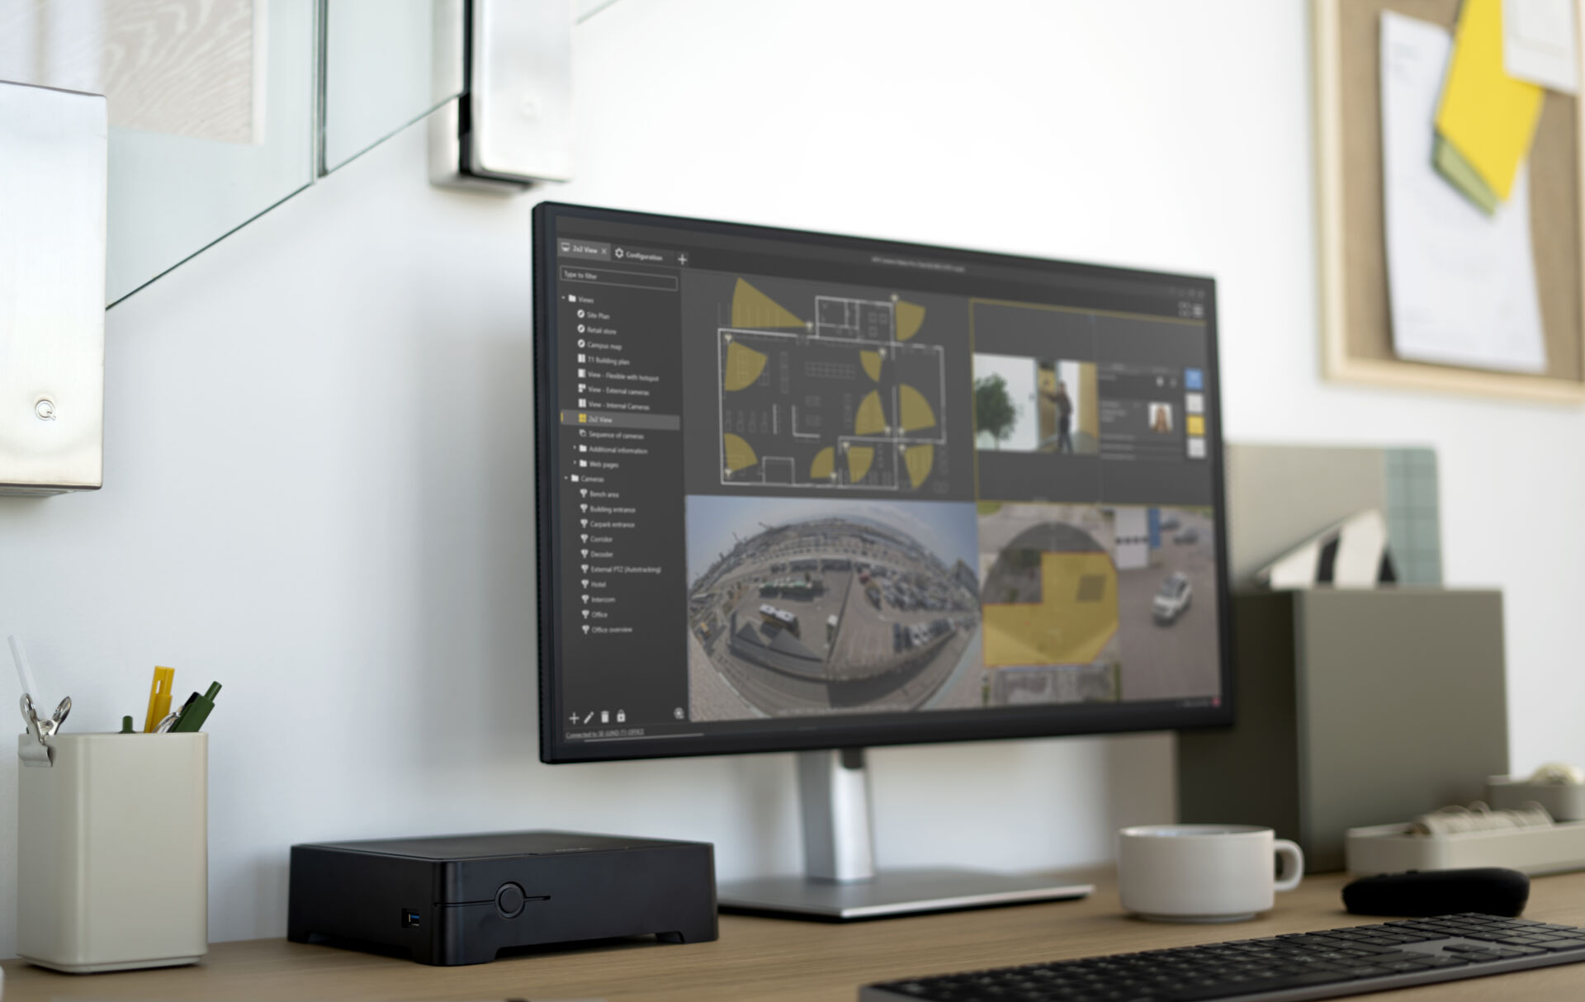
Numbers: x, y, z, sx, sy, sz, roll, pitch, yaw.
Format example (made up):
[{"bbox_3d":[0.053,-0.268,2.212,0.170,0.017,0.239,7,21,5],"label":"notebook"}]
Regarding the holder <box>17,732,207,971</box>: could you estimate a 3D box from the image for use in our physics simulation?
[{"bbox_3d":[-0.378,0.192,1.224,0.081,0.124,0.082,3,-6,-37],"label":"holder"}]

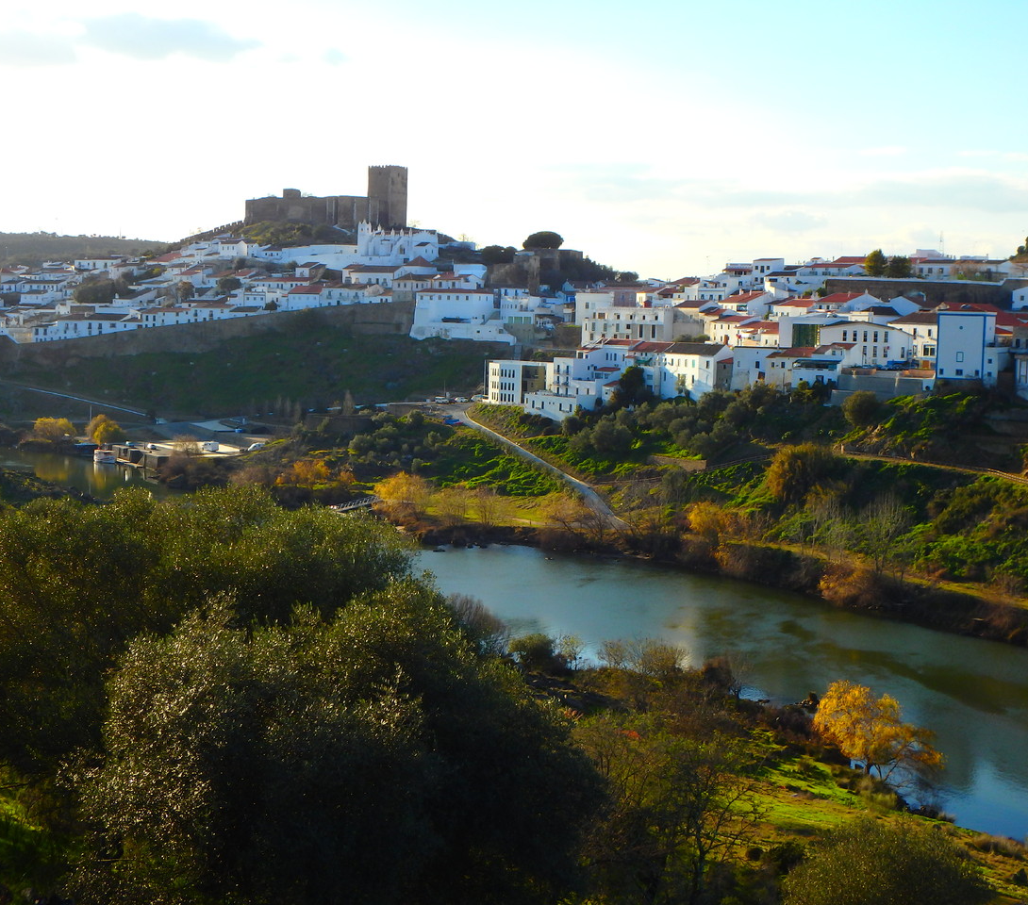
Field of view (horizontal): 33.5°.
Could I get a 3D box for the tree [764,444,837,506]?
[{"bbox_3d":[63.190,4.880,376.000,16.000,12.800,13.000,2,6,10],"label":"tree"}]

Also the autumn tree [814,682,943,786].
[{"bbox_3d":[43.620,33.660,205.000,14.800,12.000,13.500,2,6,12],"label":"autumn tree"}]

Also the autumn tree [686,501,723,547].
[{"bbox_3d":[41.690,15.540,373.000,8.200,9.800,8.000,2,6,6],"label":"autumn tree"}]

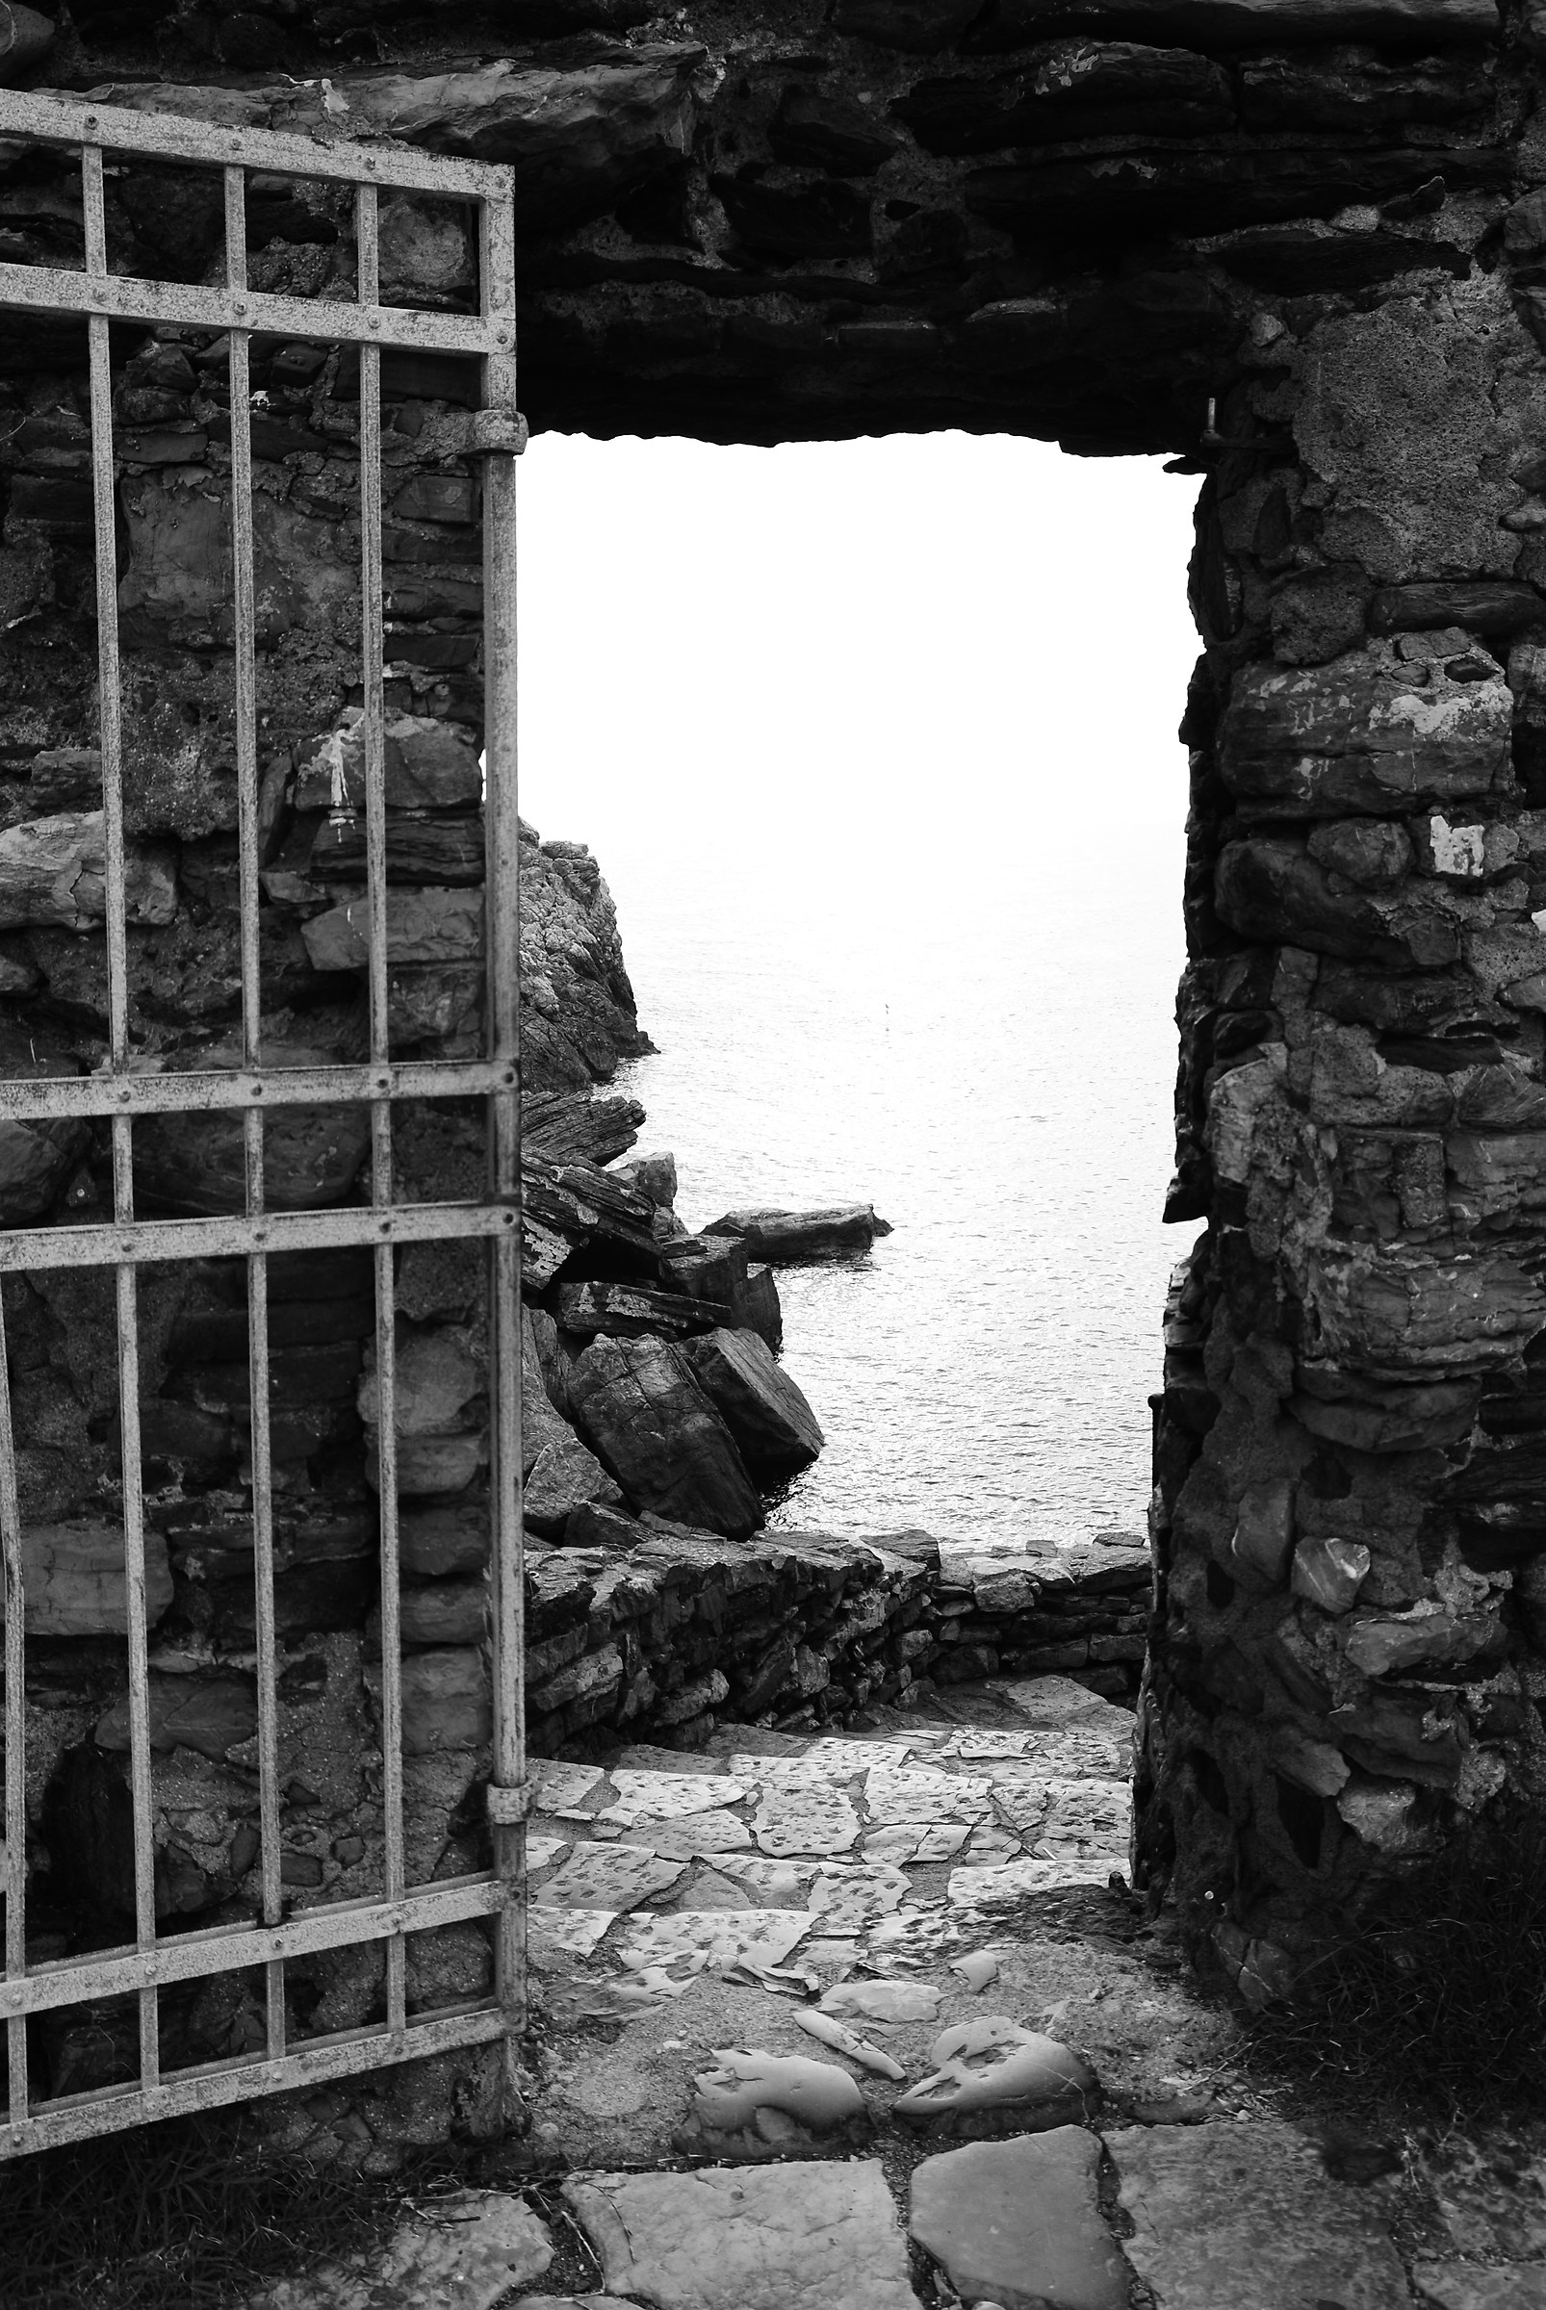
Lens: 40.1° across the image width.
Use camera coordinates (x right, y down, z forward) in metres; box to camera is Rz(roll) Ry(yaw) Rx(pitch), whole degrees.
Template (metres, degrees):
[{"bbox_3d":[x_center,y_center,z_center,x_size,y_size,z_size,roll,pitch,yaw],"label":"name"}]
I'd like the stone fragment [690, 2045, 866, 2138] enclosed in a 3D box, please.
[{"bbox_3d":[0.005,1.130,2.564,0.205,0.070,0.130,-1,9,-7],"label":"stone fragment"}]

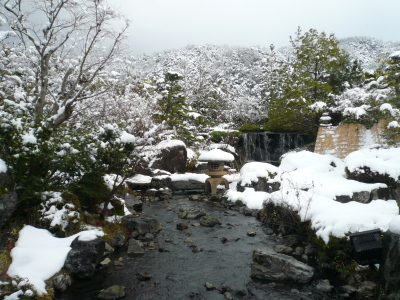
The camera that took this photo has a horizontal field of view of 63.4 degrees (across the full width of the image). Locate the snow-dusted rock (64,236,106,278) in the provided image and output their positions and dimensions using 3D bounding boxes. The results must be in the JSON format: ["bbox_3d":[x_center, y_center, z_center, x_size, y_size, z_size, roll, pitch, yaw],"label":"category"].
[{"bbox_3d":[-1.450,1.360,4.100,0.480,0.400,0.420,0,1,-20],"label":"snow-dusted rock"}]

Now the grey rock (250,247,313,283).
[{"bbox_3d":[1.020,1.430,4.050,0.700,0.330,0.420,0,1,12],"label":"grey rock"}]

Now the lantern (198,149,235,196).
[{"bbox_3d":[0.460,0.600,9.000,0.980,1.250,0.980,0,1,12],"label":"lantern"}]

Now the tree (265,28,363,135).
[{"bbox_3d":[5.600,-3.400,16.000,4.400,5.100,4.200,0,1,19],"label":"tree"}]

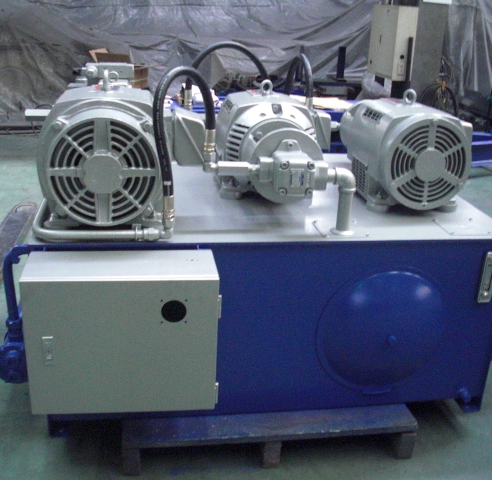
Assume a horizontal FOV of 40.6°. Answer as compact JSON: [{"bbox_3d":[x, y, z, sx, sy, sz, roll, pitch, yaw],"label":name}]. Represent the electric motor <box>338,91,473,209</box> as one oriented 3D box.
[{"bbox_3d":[0.578,-0.345,2.368,0.397,0.383,0.500,-1,22,-8],"label":"electric motor"}]

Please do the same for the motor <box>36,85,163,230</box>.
[{"bbox_3d":[-0.430,-0.298,2.122,0.404,0.390,0.565,-1,22,-8],"label":"motor"}]

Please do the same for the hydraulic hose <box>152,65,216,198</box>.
[{"bbox_3d":[-0.166,-0.275,1.845,0.182,0.407,0.071,-5,23,-19],"label":"hydraulic hose"}]

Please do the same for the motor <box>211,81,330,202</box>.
[{"bbox_3d":[0.092,-0.362,2.354,0.404,0.383,0.508,-1,22,-8],"label":"motor"}]

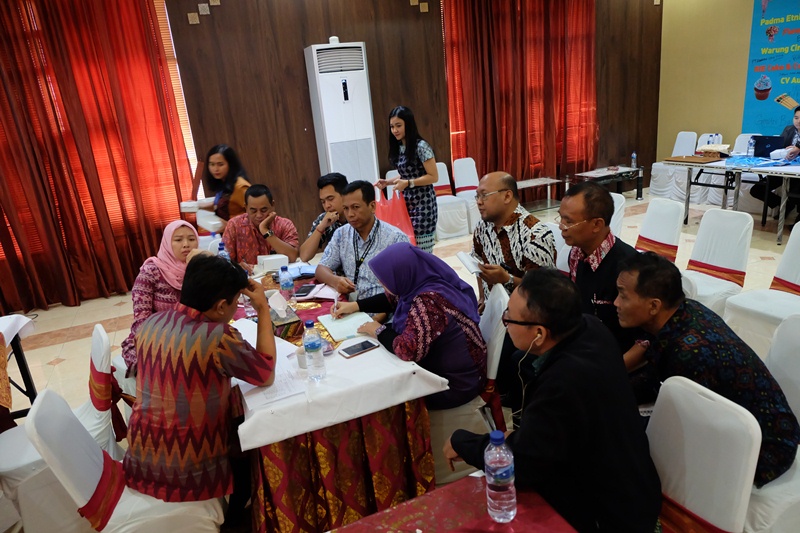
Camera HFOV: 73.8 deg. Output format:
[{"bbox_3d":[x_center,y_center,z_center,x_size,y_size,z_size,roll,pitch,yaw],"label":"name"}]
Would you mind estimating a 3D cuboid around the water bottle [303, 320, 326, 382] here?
[{"bbox_3d":[-0.326,0.306,1.978,0.066,0.235,0.066,-5,17,2],"label":"water bottle"}]

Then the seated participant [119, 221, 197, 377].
[{"bbox_3d":[-1.093,0.367,2.848,0.630,1.200,0.490,1,18,22],"label":"seated participant"}]

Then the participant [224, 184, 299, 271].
[{"bbox_3d":[-0.892,0.050,3.810,0.540,1.270,0.720,-9,17,-9],"label":"participant"}]

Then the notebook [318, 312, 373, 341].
[{"bbox_3d":[-0.213,0.266,2.367,0.215,0.015,0.285,-13,18,-23],"label":"notebook"}]

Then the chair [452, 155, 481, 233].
[{"bbox_3d":[1.000,-0.945,7.082,0.440,0.900,0.520,-12,18,-18],"label":"chair"}]

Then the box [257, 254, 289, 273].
[{"bbox_3d":[-0.832,-0.028,3.529,0.165,0.070,0.120,-7,17,-5],"label":"box"}]

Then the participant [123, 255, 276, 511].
[{"bbox_3d":[-0.680,0.580,2.100,0.520,1.210,0.720,4,20,30],"label":"participant"}]

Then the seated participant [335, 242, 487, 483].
[{"bbox_3d":[0.081,0.443,2.378,0.680,1.130,0.560,-6,17,-1],"label":"seated participant"}]

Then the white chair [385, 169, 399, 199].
[{"bbox_3d":[0.145,-0.737,6.602,0.450,0.900,0.520,-13,18,-21],"label":"white chair"}]

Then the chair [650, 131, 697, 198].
[{"bbox_3d":[4.023,-1.504,7.781,0.540,0.890,0.450,-13,19,-20],"label":"chair"}]

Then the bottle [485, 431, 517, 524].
[{"bbox_3d":[0.242,0.499,1.276,0.068,0.230,0.068,-5,17,2],"label":"bottle"}]

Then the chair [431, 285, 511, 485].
[{"bbox_3d":[0.189,0.541,2.397,0.510,0.900,0.440,-10,17,-14],"label":"chair"}]

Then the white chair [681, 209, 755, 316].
[{"bbox_3d":[1.873,0.121,3.350,0.540,0.890,0.450,-13,19,-20],"label":"white chair"}]

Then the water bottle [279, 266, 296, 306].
[{"bbox_3d":[-0.572,0.112,2.740,0.067,0.228,0.067,-13,19,-20],"label":"water bottle"}]

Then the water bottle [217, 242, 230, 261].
[{"bbox_3d":[-1.085,-0.010,3.320,0.067,0.228,0.067,-13,19,-20],"label":"water bottle"}]

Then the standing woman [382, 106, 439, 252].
[{"bbox_3d":[0.124,-0.424,4.335,0.480,1.670,0.460,-19,21,-36],"label":"standing woman"}]

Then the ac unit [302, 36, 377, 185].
[{"bbox_3d":[-0.624,-1.434,6.182,0.600,2.100,0.370,-13,18,-21],"label":"ac unit"}]

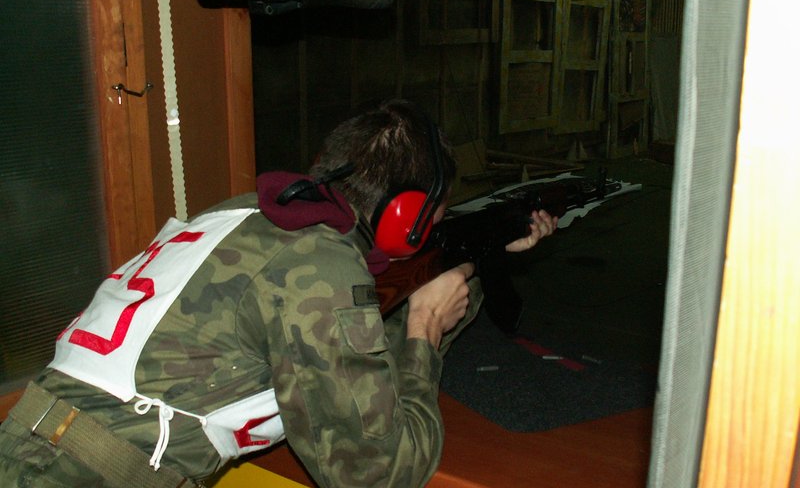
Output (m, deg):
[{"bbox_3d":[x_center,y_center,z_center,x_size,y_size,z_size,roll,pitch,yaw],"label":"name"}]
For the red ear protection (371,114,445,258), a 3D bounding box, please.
[{"bbox_3d":[-0.032,-0.117,1.120,0.190,0.195,0.095,32,-1,34],"label":"red ear protection"}]

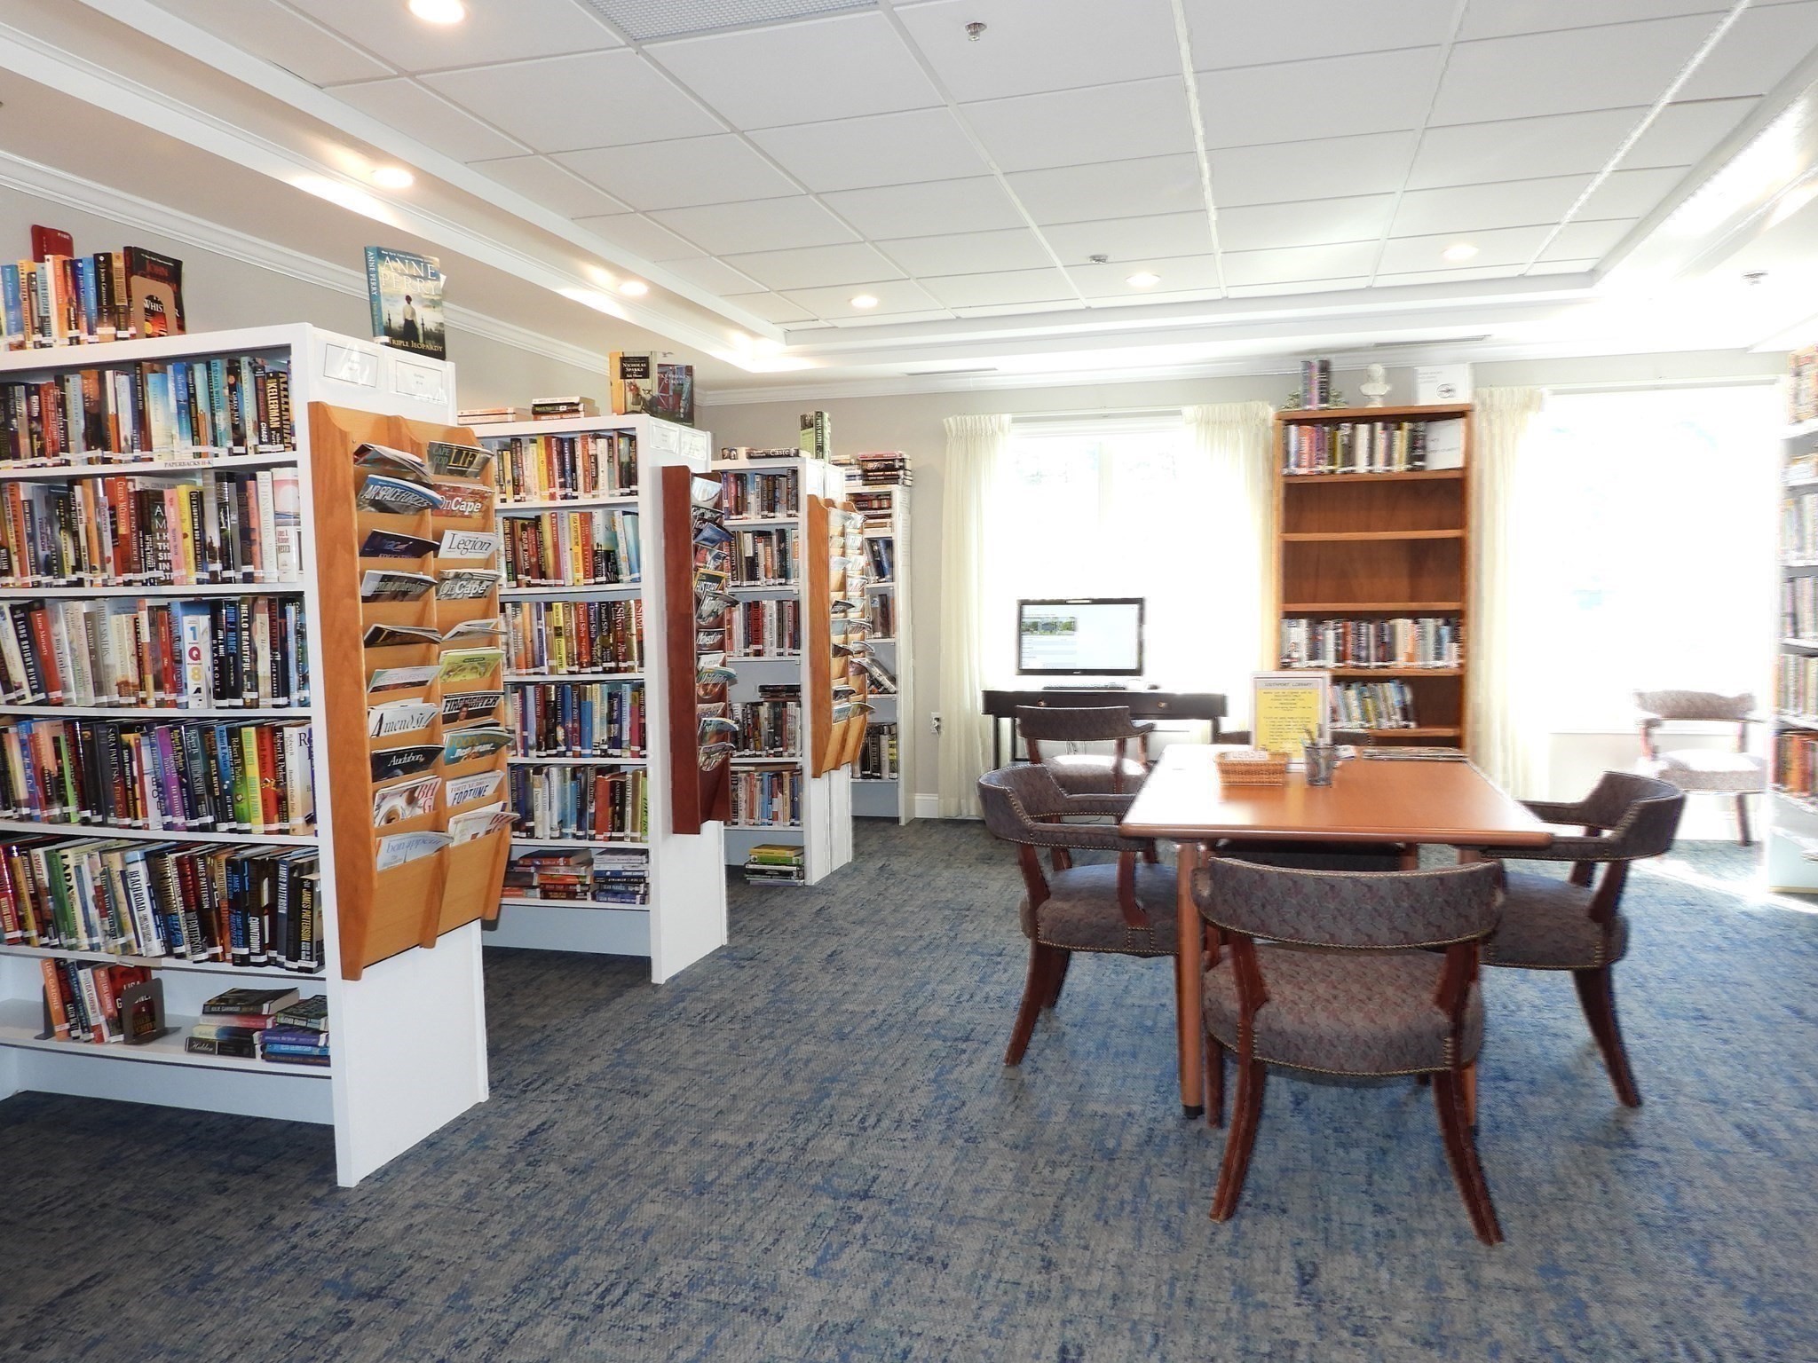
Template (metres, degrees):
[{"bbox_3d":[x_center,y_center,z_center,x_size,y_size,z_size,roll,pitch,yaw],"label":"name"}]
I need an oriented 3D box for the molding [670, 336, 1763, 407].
[{"bbox_3d":[1.395,-1.610,6.560,5.346,0.085,0.075,0,4,13],"label":"molding"}]

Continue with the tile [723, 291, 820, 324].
[{"bbox_3d":[-0.621,-1.718,5.774,0.260,0.025,0.600,0,4,16],"label":"tile"}]

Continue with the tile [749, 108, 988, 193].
[{"bbox_3d":[-0.098,-1.557,3.702,0.597,0.020,0.597,0,5,16],"label":"tile"}]

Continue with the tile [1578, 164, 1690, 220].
[{"bbox_3d":[2.412,-1.647,4.253,0.260,0.020,0.597,0,5,16],"label":"tile"}]

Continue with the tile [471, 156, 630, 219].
[{"bbox_3d":[-1.117,-1.585,4.043,0.260,0.025,0.600,0,4,16],"label":"tile"}]

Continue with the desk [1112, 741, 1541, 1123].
[{"bbox_3d":[1.117,0.641,3.447,0.910,0.742,1.390,0,5,16],"label":"desk"}]

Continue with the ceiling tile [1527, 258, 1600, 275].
[{"bbox_3d":[2.722,-1.734,5.247,0.260,0.020,0.260,0,5,16],"label":"ceiling tile"}]

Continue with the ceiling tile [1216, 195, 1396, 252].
[{"bbox_3d":[1.405,-1.649,4.531,0.600,0.020,0.600,0,5,16],"label":"ceiling tile"}]

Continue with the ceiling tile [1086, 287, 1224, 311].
[{"bbox_3d":[1.101,-1.738,5.680,0.600,0.020,0.190,0,5,16],"label":"ceiling tile"}]

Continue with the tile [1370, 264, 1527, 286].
[{"bbox_3d":[2.280,-1.731,5.347,0.600,0.020,0.190,0,5,16],"label":"tile"}]

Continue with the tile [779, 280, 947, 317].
[{"bbox_3d":[-0.200,-1.699,5.594,0.600,0.024,0.595,0,4,16],"label":"tile"}]

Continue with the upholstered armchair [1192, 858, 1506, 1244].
[{"bbox_3d":[0.916,0.713,2.668,0.598,0.760,0.624,0,4,12],"label":"upholstered armchair"}]

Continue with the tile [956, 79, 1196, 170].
[{"bbox_3d":[0.491,-1.553,3.526,0.597,0.020,0.597,0,5,16],"label":"tile"}]

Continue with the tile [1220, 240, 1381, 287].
[{"bbox_3d":[1.575,-1.701,5.122,0.605,0.030,0.605,0,5,16],"label":"tile"}]

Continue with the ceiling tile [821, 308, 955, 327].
[{"bbox_3d":[-0.083,-1.740,6.014,0.605,0.030,0.208,0,5,16],"label":"ceiling tile"}]

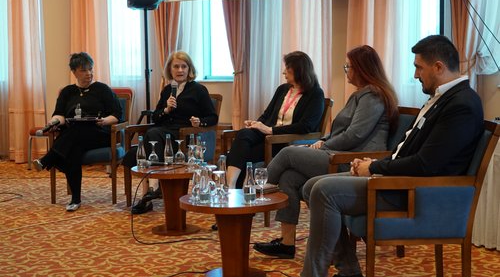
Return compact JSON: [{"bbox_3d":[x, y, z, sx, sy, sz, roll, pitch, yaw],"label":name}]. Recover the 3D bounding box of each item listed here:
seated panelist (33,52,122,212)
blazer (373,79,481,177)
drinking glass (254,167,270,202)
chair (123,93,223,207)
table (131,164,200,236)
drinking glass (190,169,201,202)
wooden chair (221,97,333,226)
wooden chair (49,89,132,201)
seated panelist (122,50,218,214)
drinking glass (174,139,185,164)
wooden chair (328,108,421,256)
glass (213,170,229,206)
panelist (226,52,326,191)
[{"bbox_3d":[-1.466,-0.085,6.753,0.680,1.280,0.800,0,6,8],"label":"seated panelist"},{"bbox_3d":[0.868,0.029,3.945,0.550,0.630,0.500,0,6,1],"label":"blazer"},{"bbox_3d":[0.077,0.246,4.290,0.078,0.175,0.078,-1,6,0],"label":"drinking glass"},{"bbox_3d":[-0.637,0.102,6.683,0.609,0.905,0.620,2,6,28],"label":"chair"},{"bbox_3d":[-0.532,0.431,5.645,0.602,0.452,0.602,-1,6,0],"label":"table"},{"bbox_3d":[-0.284,0.252,4.348,0.072,0.165,0.072,-1,6,0],"label":"drinking glass"},{"bbox_3d":[0.197,0.156,6.046,0.620,0.905,0.609,-4,7,-35],"label":"wooden chair"},{"bbox_3d":[-1.389,0.077,6.958,0.575,0.905,0.645,0,6,5],"label":"wooden chair"},{"bbox_3d":[-0.676,-0.076,6.523,0.590,1.290,0.810,2,6,26],"label":"seated panelist"},{"bbox_3d":[-0.523,0.101,5.851,0.072,0.165,0.072,-1,6,0],"label":"drinking glass"},{"bbox_3d":[0.656,0.259,4.973,0.645,0.905,0.575,-3,6,-19],"label":"wooden chair"},{"bbox_3d":[-0.162,0.256,4.220,0.078,0.172,0.078,-1,6,0],"label":"glass"},{"bbox_3d":[0.051,-0.013,5.930,0.840,1.265,0.540,-5,7,-38],"label":"panelist"}]

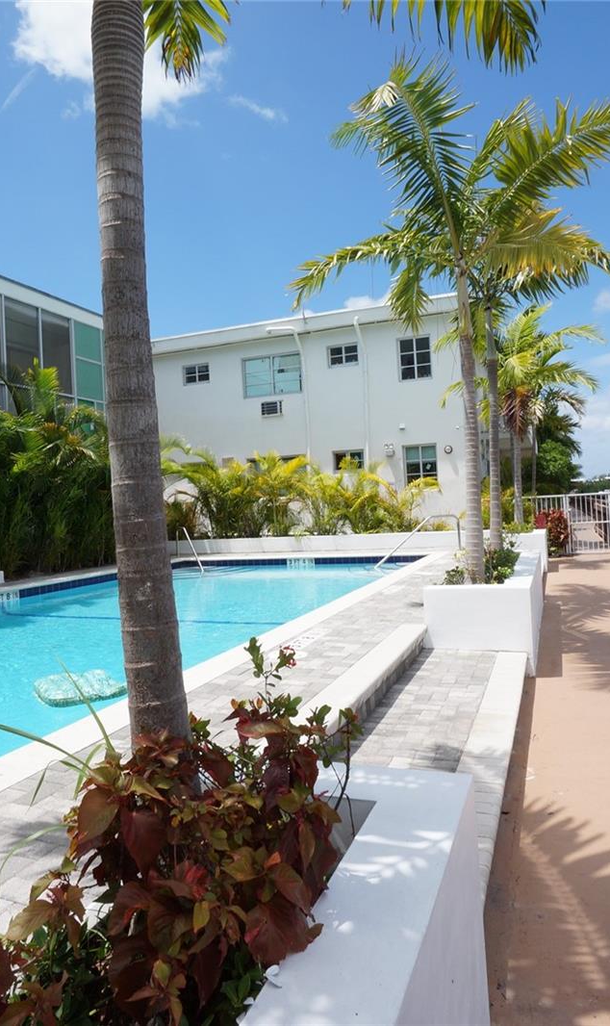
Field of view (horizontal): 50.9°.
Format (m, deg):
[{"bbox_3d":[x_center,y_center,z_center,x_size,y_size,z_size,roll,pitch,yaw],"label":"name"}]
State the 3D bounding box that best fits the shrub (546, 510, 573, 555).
[{"bbox_3d":[6.583,0.514,16.750,0.750,1.200,0.720,-2,0,22],"label":"shrub"}]

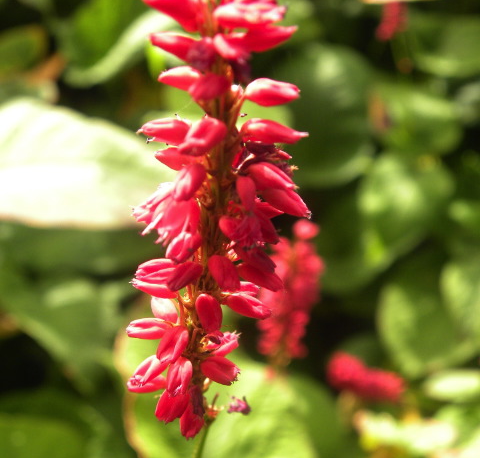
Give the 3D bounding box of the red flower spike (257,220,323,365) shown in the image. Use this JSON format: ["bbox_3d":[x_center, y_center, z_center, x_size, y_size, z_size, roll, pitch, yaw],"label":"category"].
[{"bbox_3d":[0.022,0.029,0.430,0.025,0.061,0.025,8,15,0],"label":"red flower spike"}]

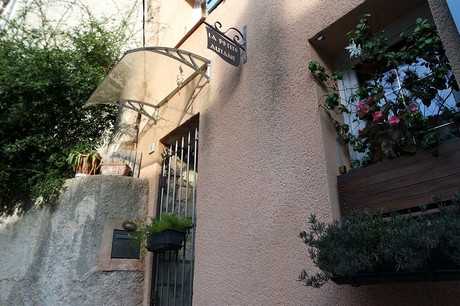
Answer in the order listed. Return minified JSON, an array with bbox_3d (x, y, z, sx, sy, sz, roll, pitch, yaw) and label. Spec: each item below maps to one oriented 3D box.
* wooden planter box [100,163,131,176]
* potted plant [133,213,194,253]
[{"bbox_3d":[-1.344,0.235,3.618,0.300,0.155,0.170,-1,-23,0],"label":"wooden planter box"},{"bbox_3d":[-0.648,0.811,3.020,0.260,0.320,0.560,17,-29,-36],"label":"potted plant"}]

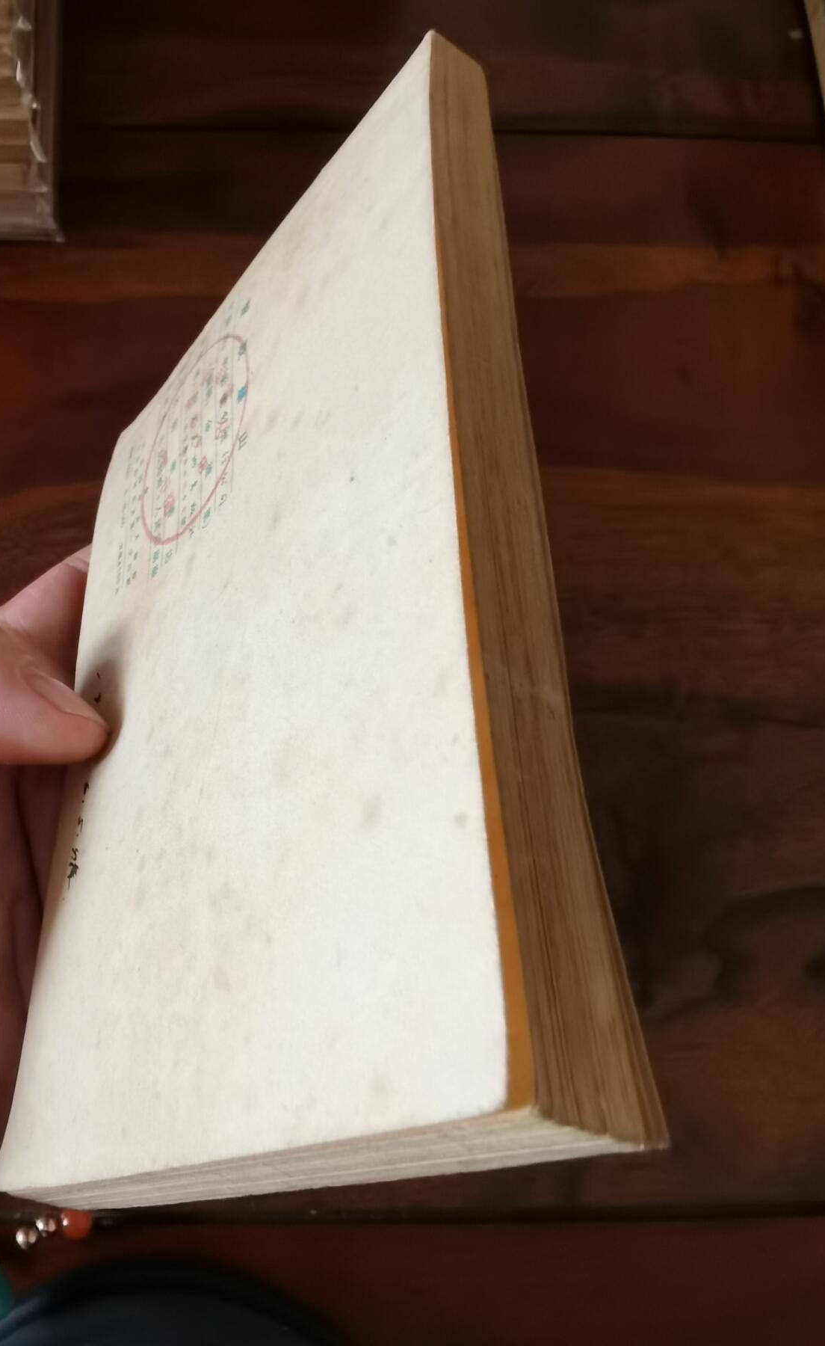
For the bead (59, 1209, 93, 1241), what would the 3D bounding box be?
[{"bbox_3d":[-0.080,0.131,0.250,0.007,0.007,0.007,0,49,0],"label":"bead"}]

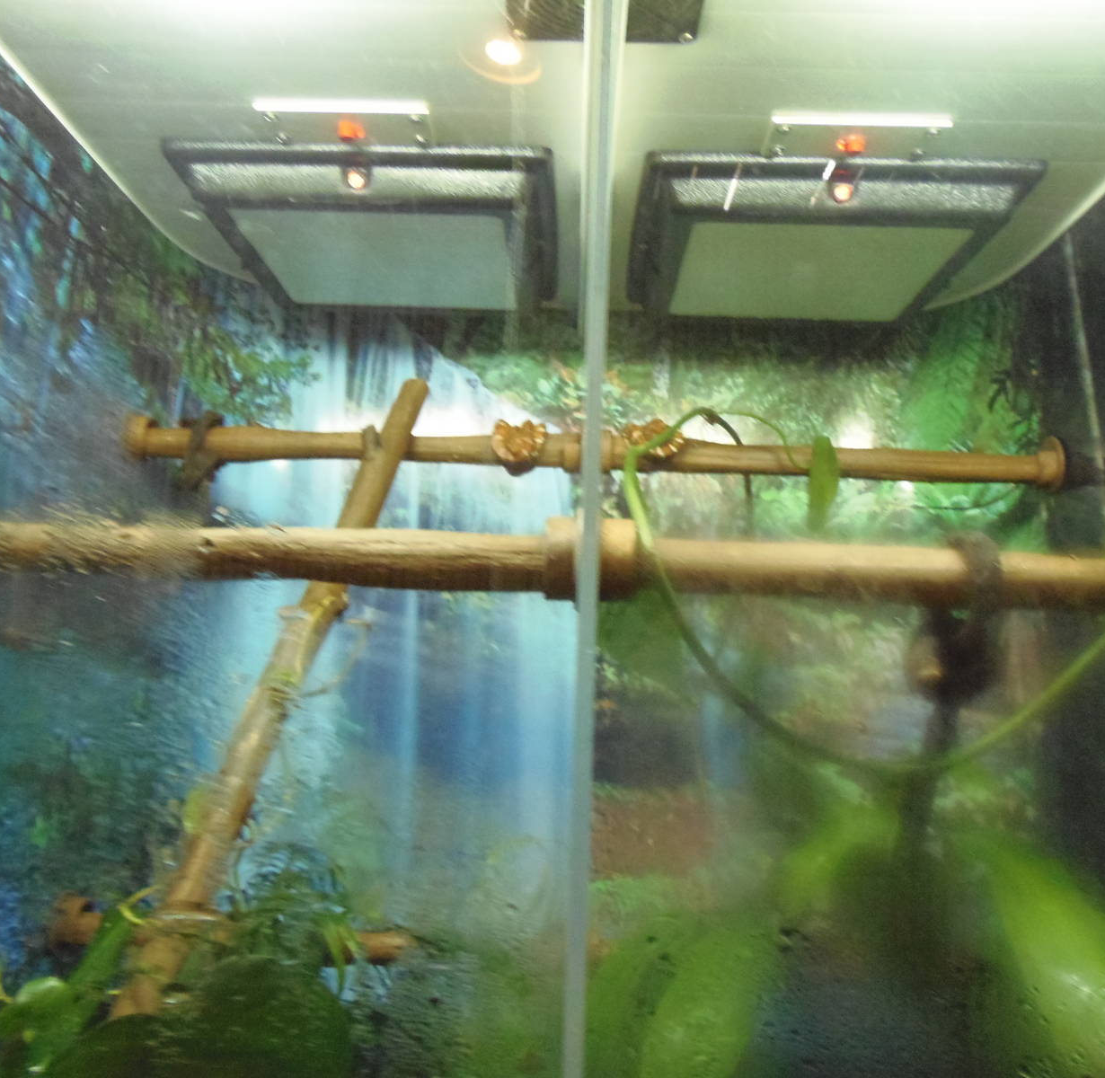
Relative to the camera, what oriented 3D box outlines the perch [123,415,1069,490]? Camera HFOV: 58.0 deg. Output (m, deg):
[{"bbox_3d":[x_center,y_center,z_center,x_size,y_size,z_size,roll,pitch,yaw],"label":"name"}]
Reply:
[{"bbox_3d":[0.034,-0.087,0.974,0.918,0.045,0.045,2,-8,2],"label":"perch"}]

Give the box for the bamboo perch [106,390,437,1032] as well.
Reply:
[{"bbox_3d":[-0.241,0.123,0.887,0.034,0.604,0.034,21,-12,5],"label":"bamboo perch"}]

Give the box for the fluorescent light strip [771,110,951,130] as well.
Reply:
[{"bbox_3d":[0.246,-0.332,0.791,0.144,0.012,0.014,2,-8,2],"label":"fluorescent light strip"}]

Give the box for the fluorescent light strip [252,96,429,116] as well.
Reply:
[{"bbox_3d":[-0.169,-0.345,0.796,0.141,0.012,0.014,2,-8,2],"label":"fluorescent light strip"}]

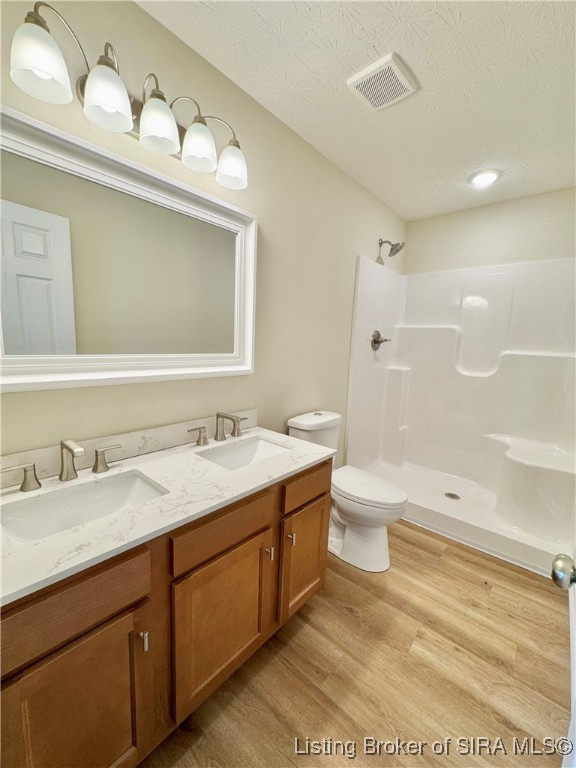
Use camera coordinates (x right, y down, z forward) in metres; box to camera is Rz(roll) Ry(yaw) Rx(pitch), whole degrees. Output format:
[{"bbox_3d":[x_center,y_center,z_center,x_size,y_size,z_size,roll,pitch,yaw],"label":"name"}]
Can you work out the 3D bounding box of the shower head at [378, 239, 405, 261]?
[{"bbox_3d":[0.850,-1.117,2.521,0.211,0.156,0.131,9,11,41],"label":"shower head"}]

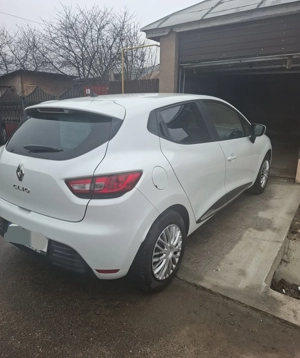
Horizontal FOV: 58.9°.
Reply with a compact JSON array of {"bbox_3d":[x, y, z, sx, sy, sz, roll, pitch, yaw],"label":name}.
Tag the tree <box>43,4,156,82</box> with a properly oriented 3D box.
[{"bbox_3d":[-2.226,-4.597,12.012,5.100,5.100,4.600,-2,16,-10],"label":"tree"}]

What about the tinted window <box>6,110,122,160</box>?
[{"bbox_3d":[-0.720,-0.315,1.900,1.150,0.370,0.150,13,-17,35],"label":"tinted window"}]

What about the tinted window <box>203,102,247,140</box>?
[{"bbox_3d":[0.814,-0.609,2.770,0.070,0.400,0.920,-10,7,39],"label":"tinted window"}]

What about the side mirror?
[{"bbox_3d":[1.254,-0.534,3.073,0.190,0.190,0.130,13,21,35],"label":"side mirror"}]

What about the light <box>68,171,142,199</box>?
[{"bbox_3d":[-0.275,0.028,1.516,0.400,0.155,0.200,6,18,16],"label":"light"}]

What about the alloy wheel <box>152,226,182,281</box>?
[{"bbox_3d":[0.102,0.520,1.941,0.120,0.405,0.405,13,21,35],"label":"alloy wheel"}]

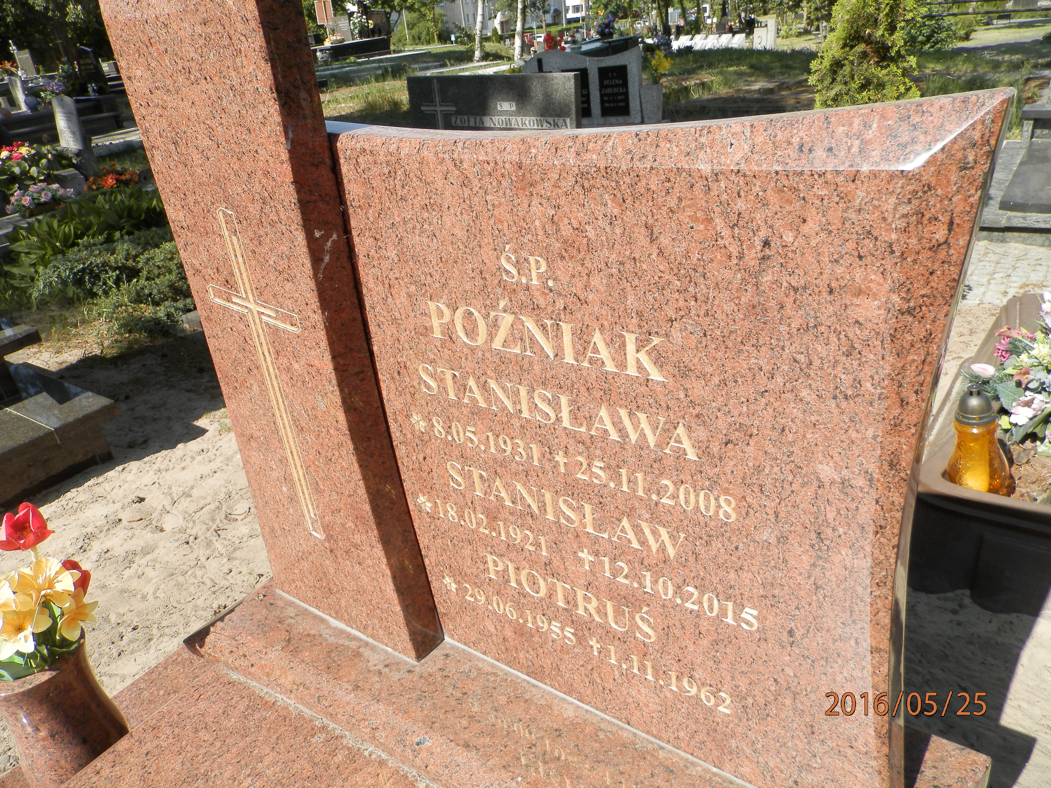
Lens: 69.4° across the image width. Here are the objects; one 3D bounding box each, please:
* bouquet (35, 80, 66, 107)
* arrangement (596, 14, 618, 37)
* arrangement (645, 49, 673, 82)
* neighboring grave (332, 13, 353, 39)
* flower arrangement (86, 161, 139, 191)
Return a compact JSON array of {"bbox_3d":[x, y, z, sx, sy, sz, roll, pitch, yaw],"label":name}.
[{"bbox_3d":[-6.508,-4.118,10.400,0.320,0.310,0.270,-6,26,0],"label":"bouquet"},{"bbox_3d":[1.242,-5.628,11.600,0.330,0.320,0.290,5,29,22],"label":"arrangement"},{"bbox_3d":[1.336,-3.280,7.600,0.270,0.310,0.250,7,29,25],"label":"arrangement"},{"bbox_3d":[-5.055,-10.132,21.000,0.620,0.700,0.120,8,30,27],"label":"neighboring grave"},{"bbox_3d":[-3.646,-1.921,6.700,0.380,0.240,0.280,-6,26,0],"label":"flower arrangement"}]

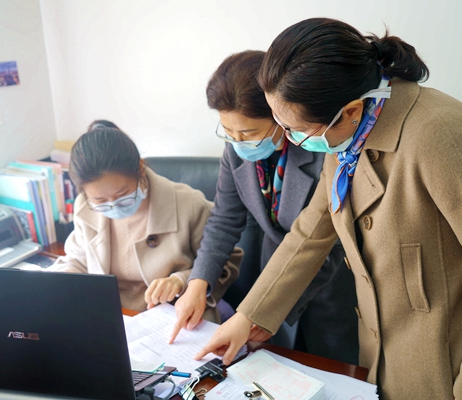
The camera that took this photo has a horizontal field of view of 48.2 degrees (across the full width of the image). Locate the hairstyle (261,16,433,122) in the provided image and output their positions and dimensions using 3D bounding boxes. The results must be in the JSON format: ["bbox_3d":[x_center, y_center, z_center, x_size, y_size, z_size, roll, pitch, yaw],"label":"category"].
[{"bbox_3d":[0.198,-0.231,0.950,0.260,0.190,0.180,-38,31,-3],"label":"hairstyle"}]

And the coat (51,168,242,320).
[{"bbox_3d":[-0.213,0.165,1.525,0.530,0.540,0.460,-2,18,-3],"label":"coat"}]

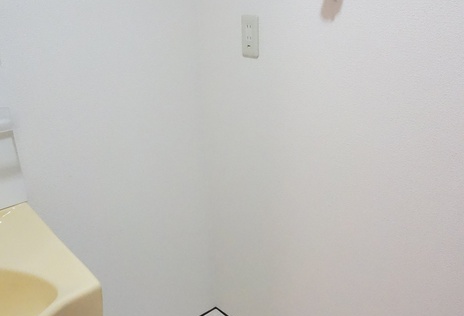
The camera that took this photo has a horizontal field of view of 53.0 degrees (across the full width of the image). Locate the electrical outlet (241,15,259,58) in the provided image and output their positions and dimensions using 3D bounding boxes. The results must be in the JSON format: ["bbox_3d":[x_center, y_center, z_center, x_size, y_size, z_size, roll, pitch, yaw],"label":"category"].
[{"bbox_3d":[0.055,-0.359,1.384,0.009,0.121,0.071,-19,27,-37],"label":"electrical outlet"}]

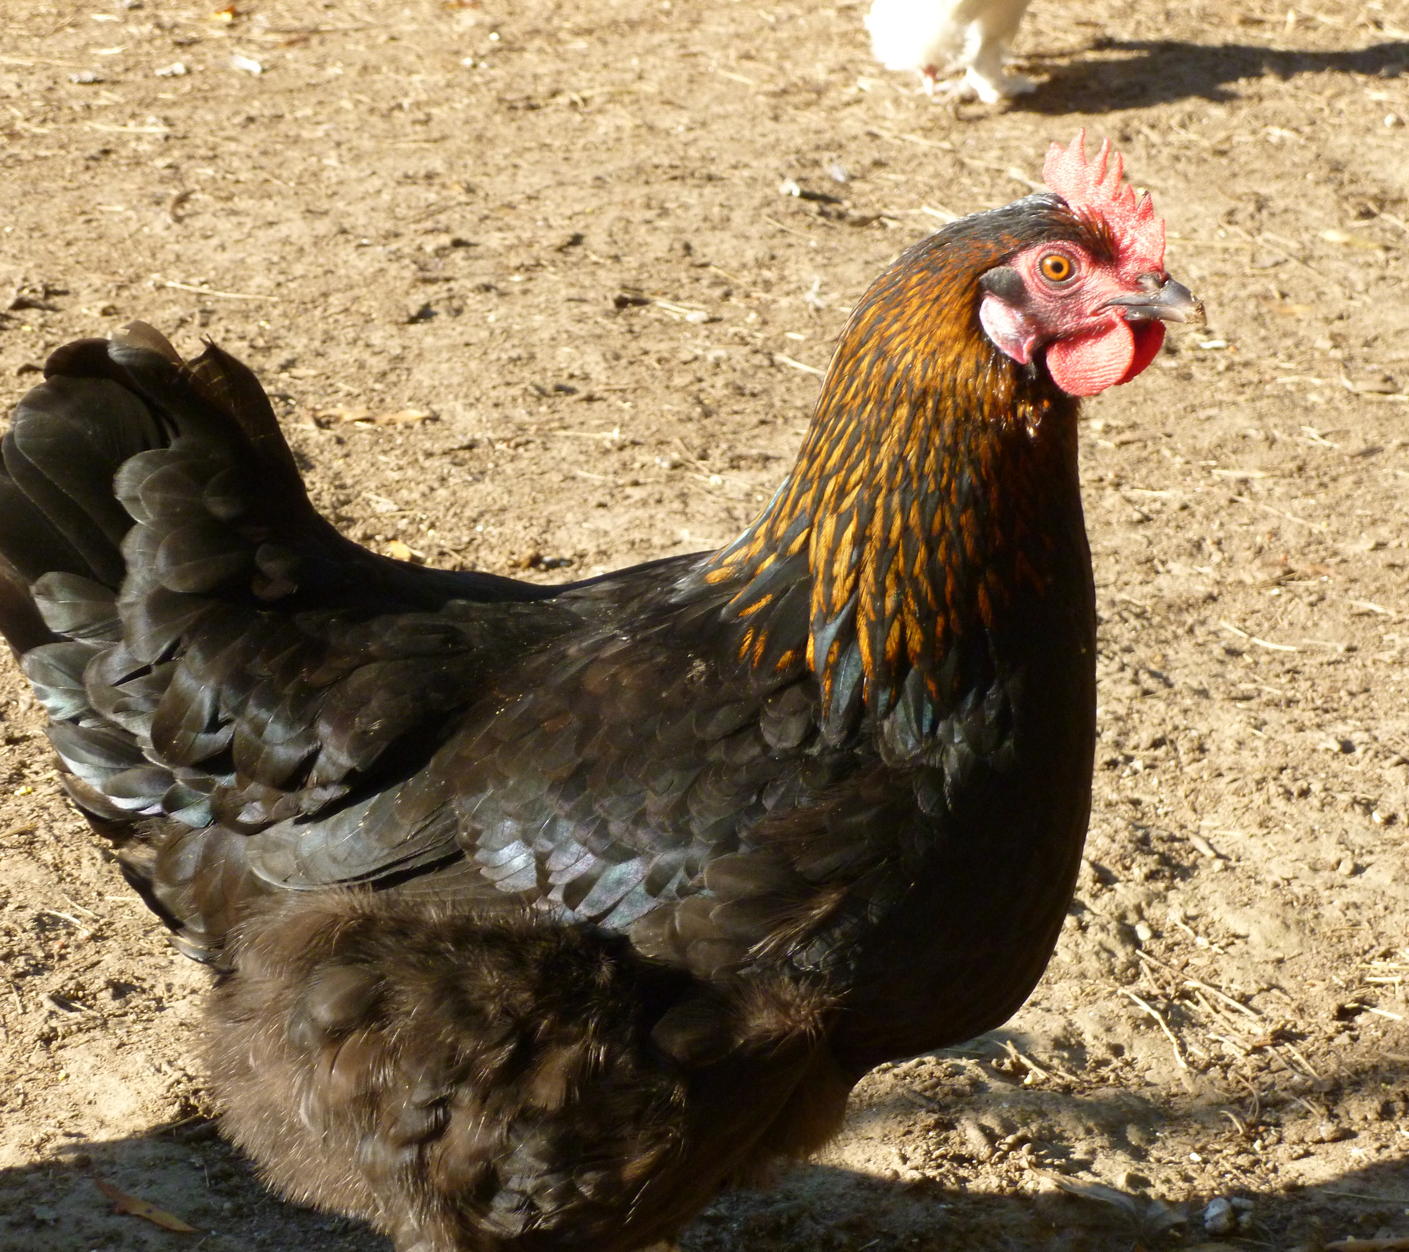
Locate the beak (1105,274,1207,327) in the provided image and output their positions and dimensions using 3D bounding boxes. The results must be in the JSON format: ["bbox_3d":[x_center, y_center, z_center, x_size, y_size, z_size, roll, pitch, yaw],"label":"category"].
[{"bbox_3d":[0.145,-0.105,1.395,0.032,0.014,0.014,10,22,15],"label":"beak"}]

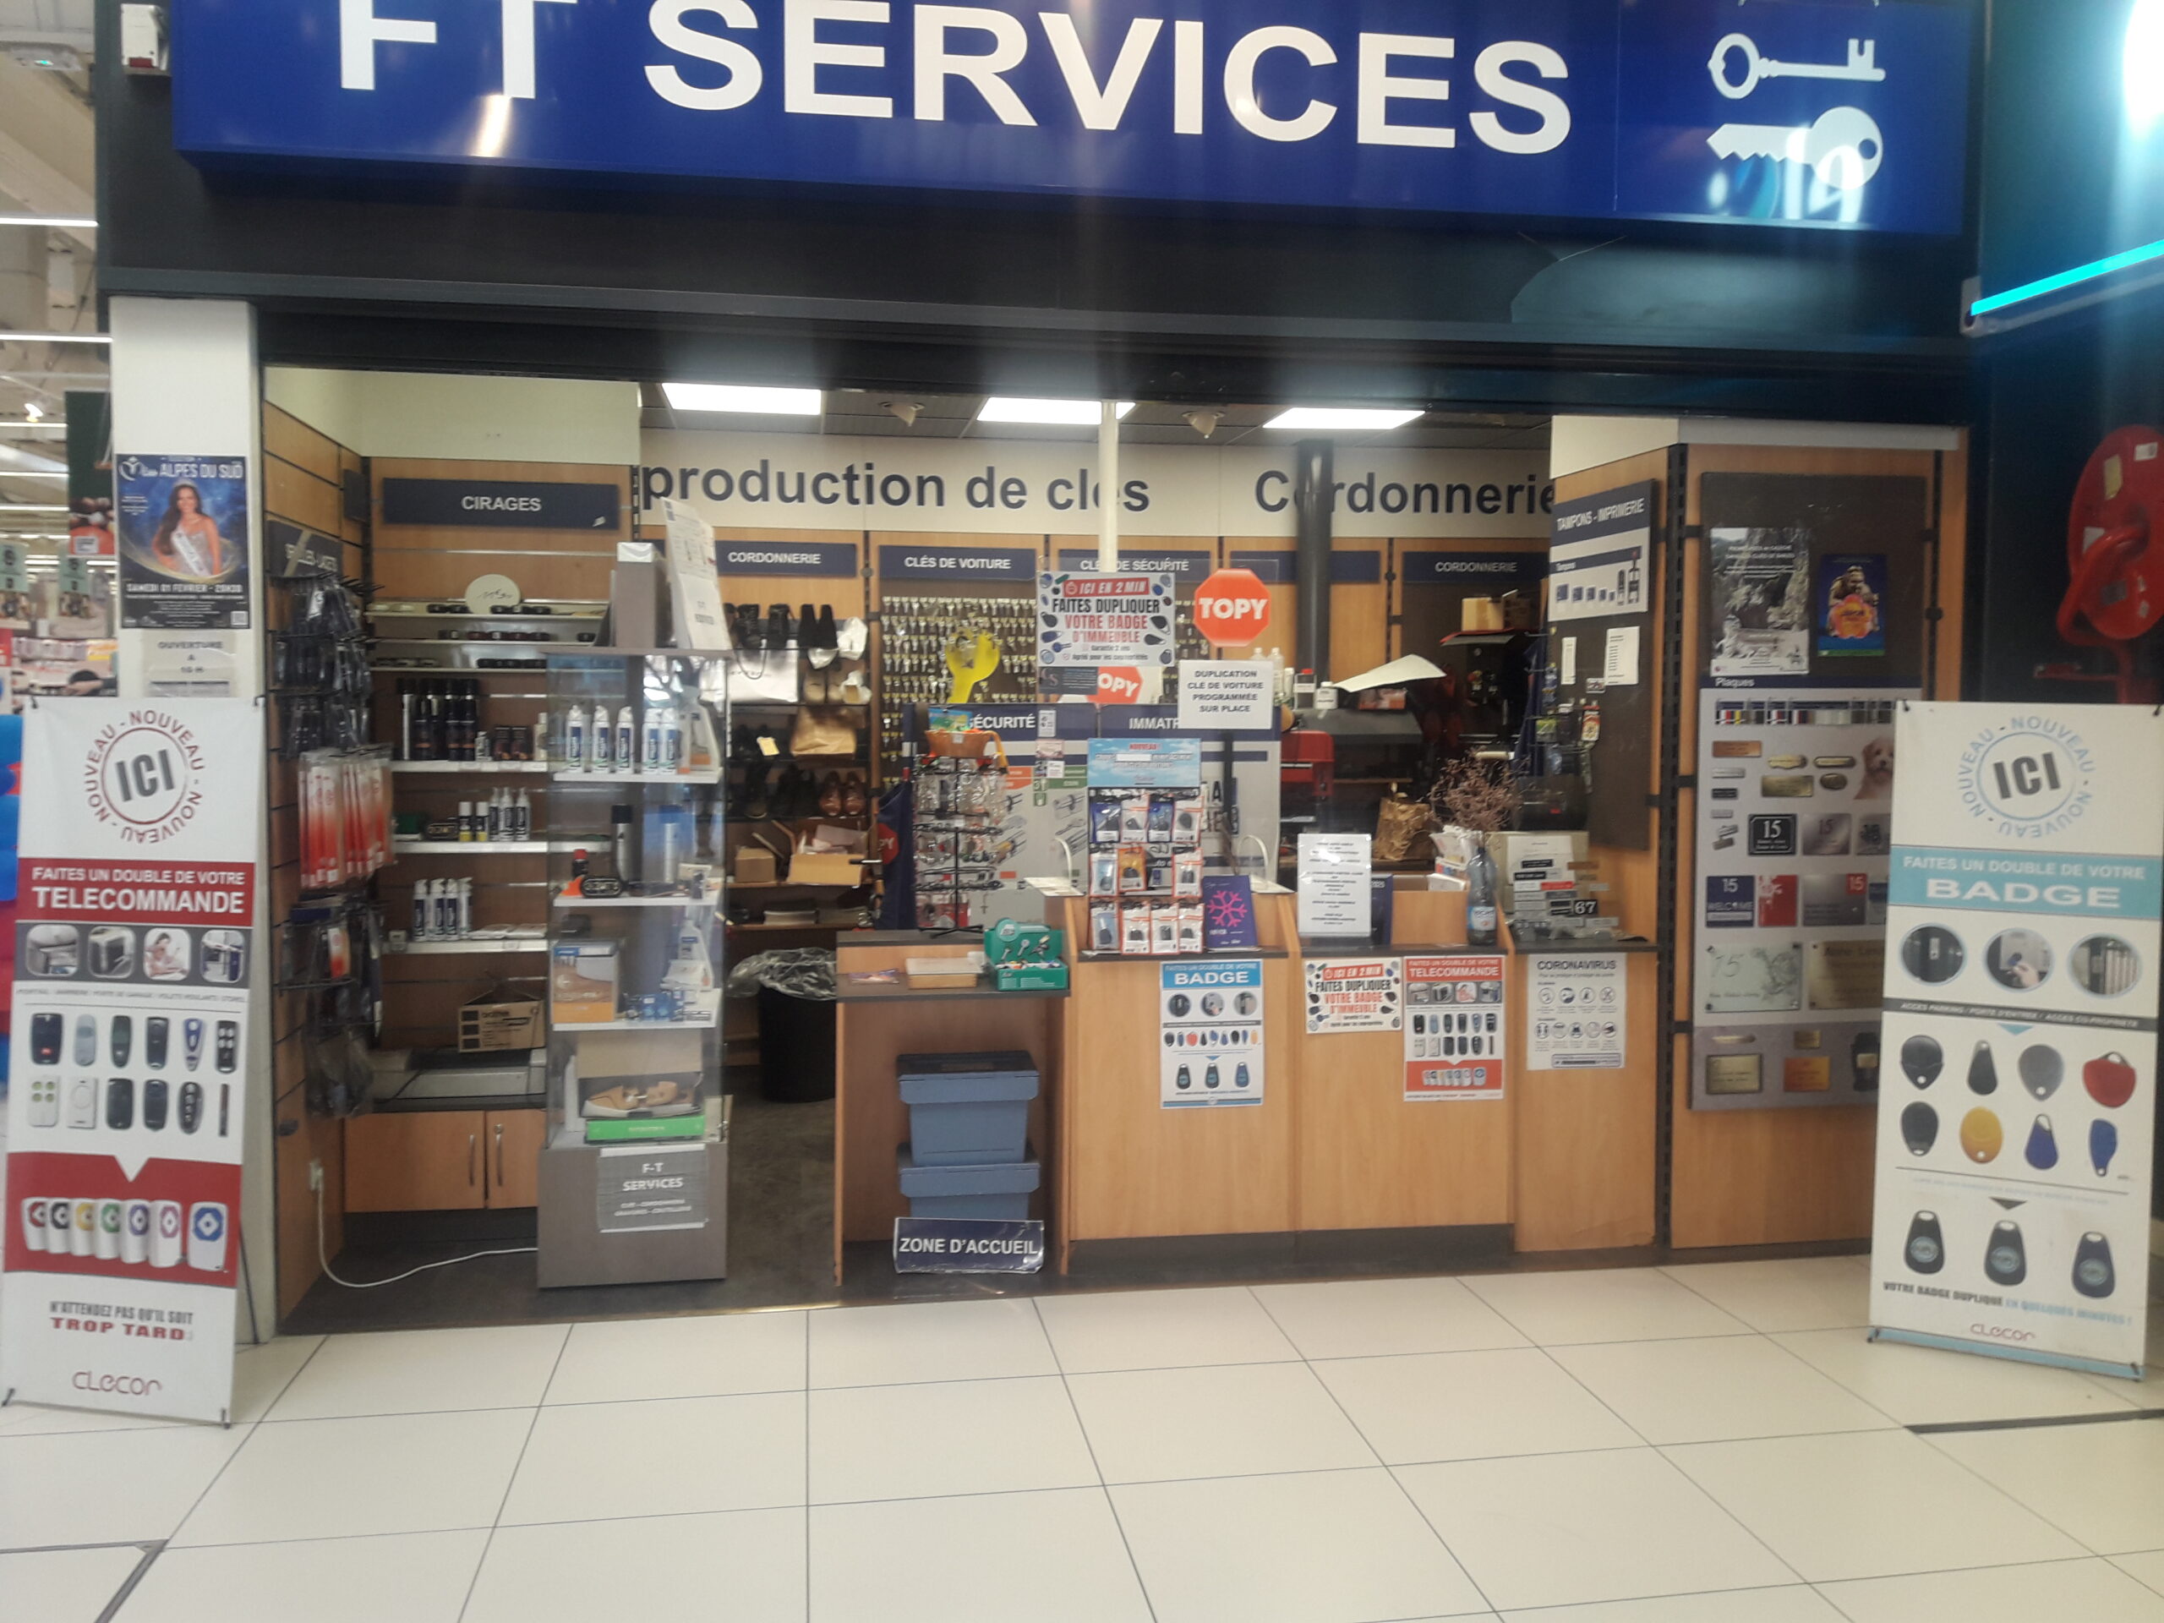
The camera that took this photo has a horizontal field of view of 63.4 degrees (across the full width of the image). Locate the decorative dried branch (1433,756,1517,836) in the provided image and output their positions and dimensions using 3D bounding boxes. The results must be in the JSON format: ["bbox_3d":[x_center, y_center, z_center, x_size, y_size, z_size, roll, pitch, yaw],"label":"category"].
[{"bbox_3d":[1.139,-0.047,5.093,0.255,0.230,0.220,0,3,-9],"label":"decorative dried branch"}]

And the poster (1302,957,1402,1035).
[{"bbox_3d":[0.779,0.530,5.008,0.285,0.209,0.010,0,3,-9],"label":"poster"}]

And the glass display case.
[{"bbox_3d":[-1.263,0.420,5.032,0.500,1.755,0.480,-1,3,-9],"label":"glass display case"}]

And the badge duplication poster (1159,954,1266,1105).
[{"bbox_3d":[0.370,0.630,4.957,0.297,0.420,0.010,-1,3,-9],"label":"badge duplication poster"}]

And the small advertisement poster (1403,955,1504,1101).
[{"bbox_3d":[1.079,0.628,5.061,0.300,0.420,0.010,0,3,-9],"label":"small advertisement poster"}]

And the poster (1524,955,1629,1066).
[{"bbox_3d":[1.447,0.585,5.112,0.300,0.338,0.010,0,3,-9],"label":"poster"}]

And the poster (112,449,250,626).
[{"bbox_3d":[-2.185,-0.654,4.261,0.297,0.420,0.010,-1,3,-9],"label":"poster"}]

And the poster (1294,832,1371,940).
[{"bbox_3d":[0.728,0.214,5.033,0.215,0.297,0.020,0,3,-9],"label":"poster"}]

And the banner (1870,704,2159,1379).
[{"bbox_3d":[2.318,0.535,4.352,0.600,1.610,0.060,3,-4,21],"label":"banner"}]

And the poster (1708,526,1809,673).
[{"bbox_3d":[1.970,-0.607,5.082,0.300,0.420,0.010,-1,3,-9],"label":"poster"}]

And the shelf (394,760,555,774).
[{"bbox_3d":[-1.826,-0.140,5.424,0.710,0.035,0.330,0,3,-9],"label":"shelf"}]

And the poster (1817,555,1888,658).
[{"bbox_3d":[2.265,-0.603,5.139,0.210,0.297,0.010,-1,3,-9],"label":"poster"}]

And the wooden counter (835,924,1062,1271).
[{"bbox_3d":[-0.409,0.841,5.194,0.640,0.900,0.680,0,3,-9],"label":"wooden counter"}]

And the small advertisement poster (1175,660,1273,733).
[{"bbox_3d":[0.445,-0.356,5.373,0.297,0.210,0.010,-1,3,-9],"label":"small advertisement poster"}]

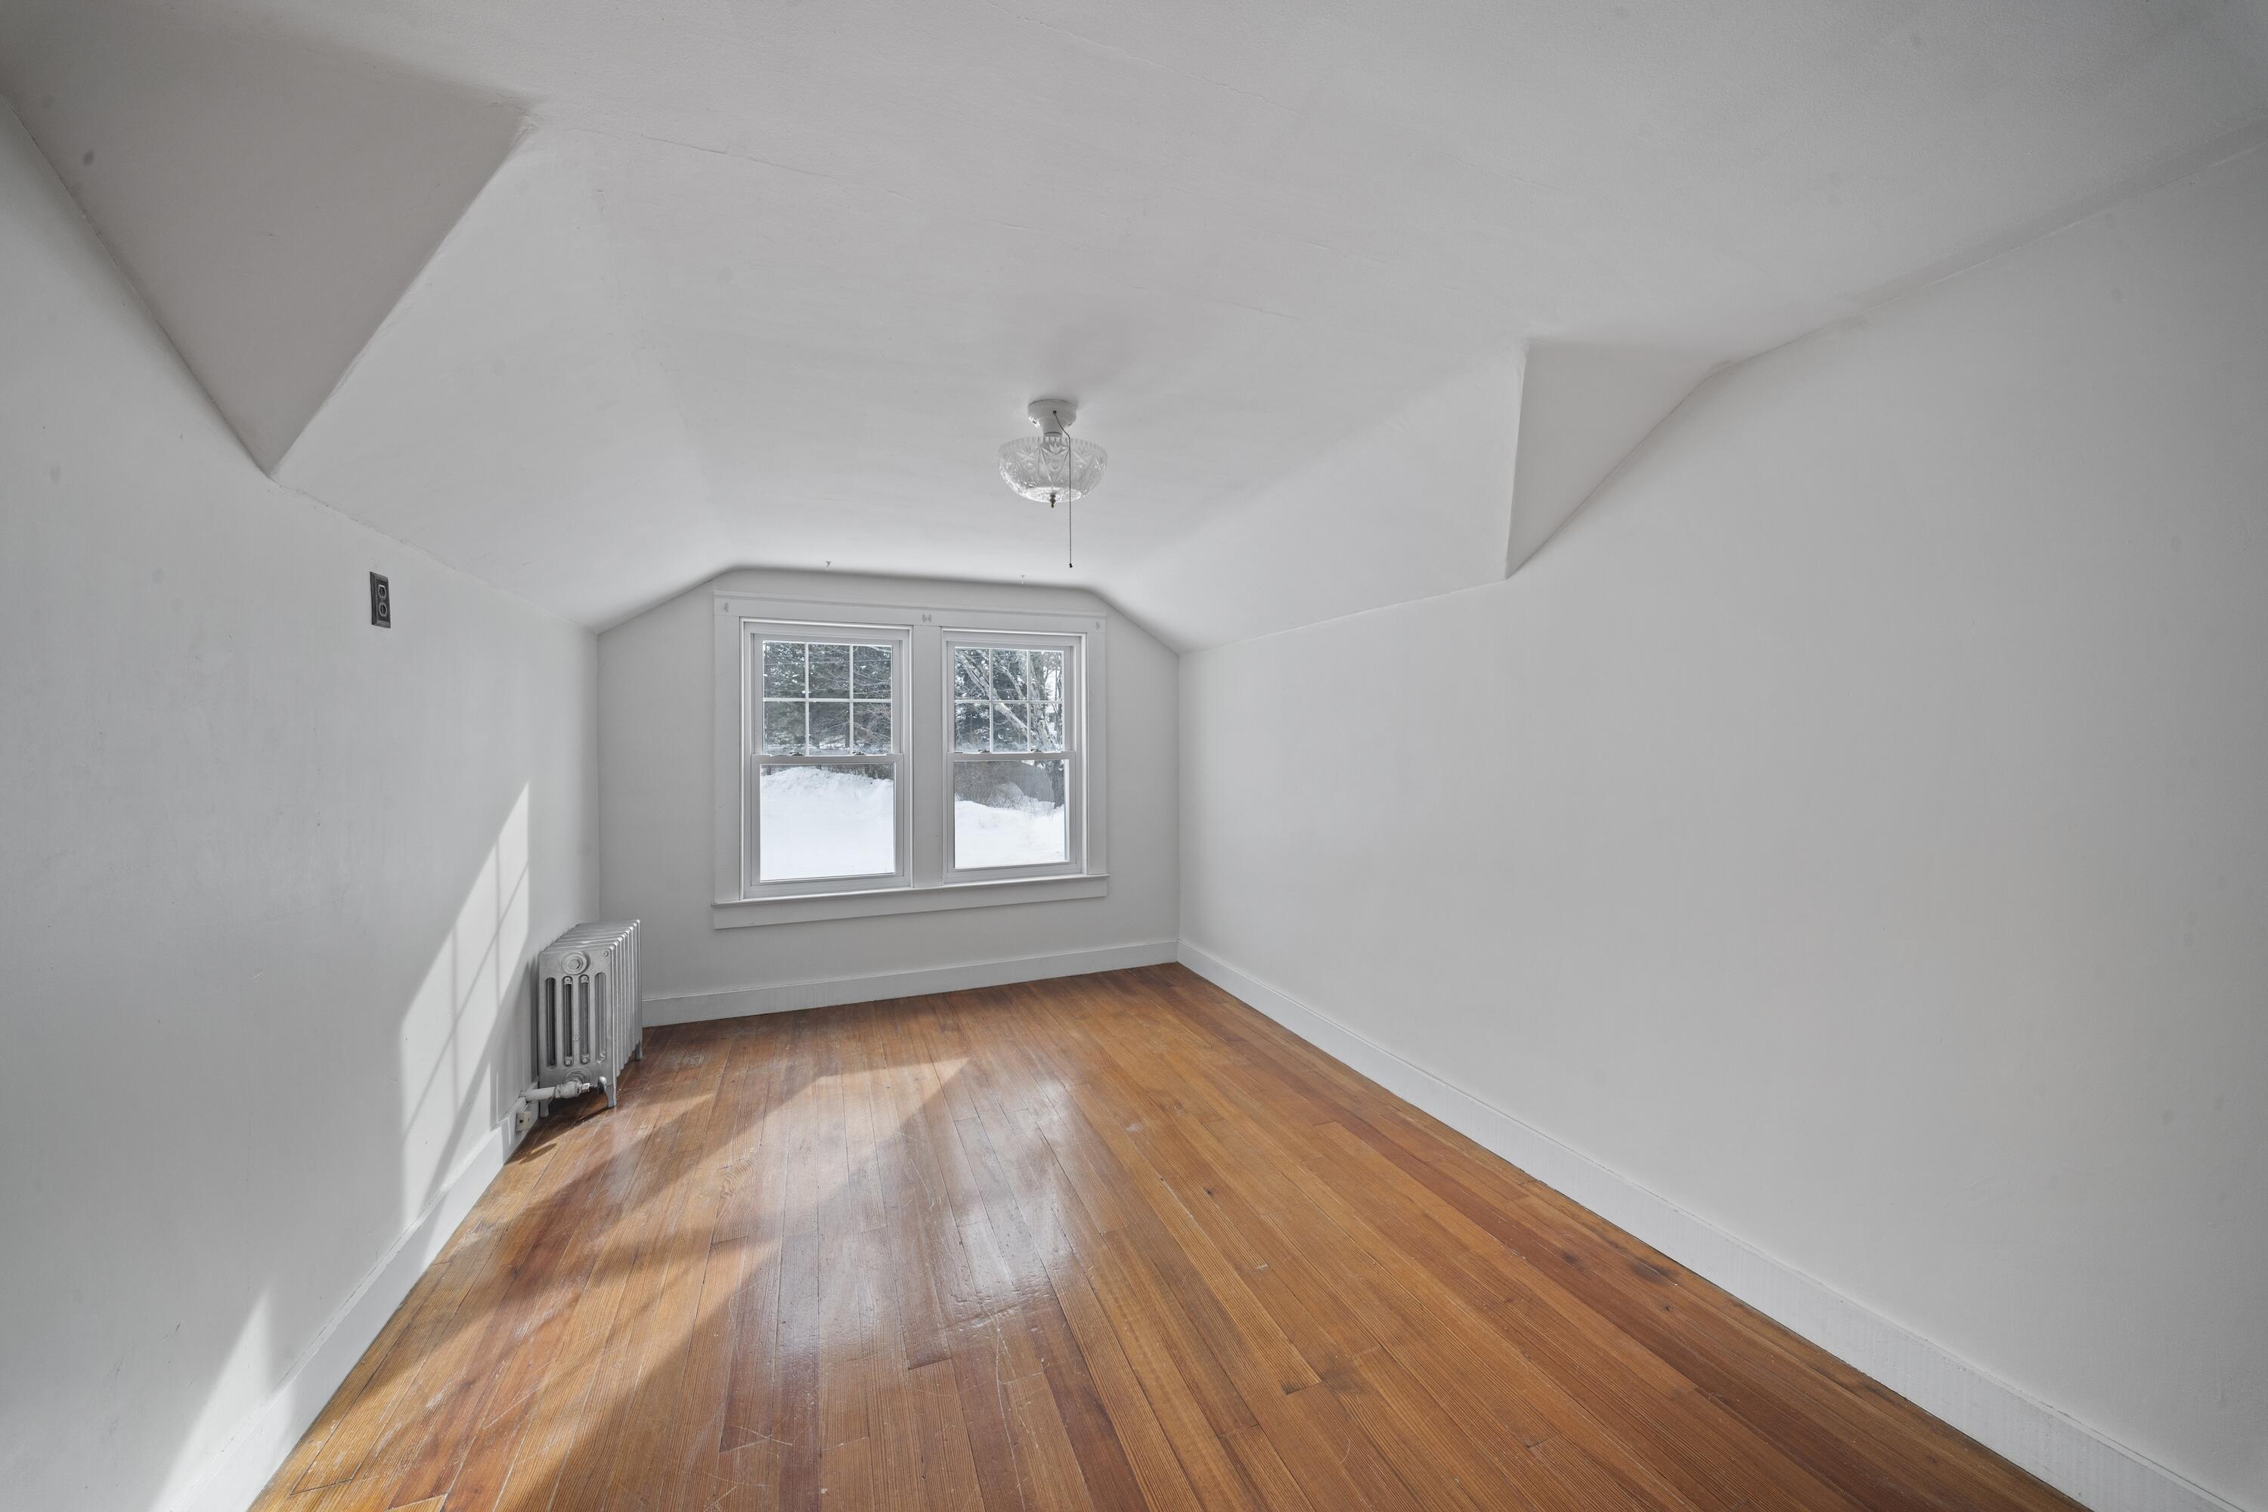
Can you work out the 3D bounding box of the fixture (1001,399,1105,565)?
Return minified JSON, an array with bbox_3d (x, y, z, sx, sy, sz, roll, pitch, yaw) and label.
[{"bbox_3d":[-0.203,-0.651,1.888,0.274,0.418,0.274,0,1,0],"label":"fixture"}]

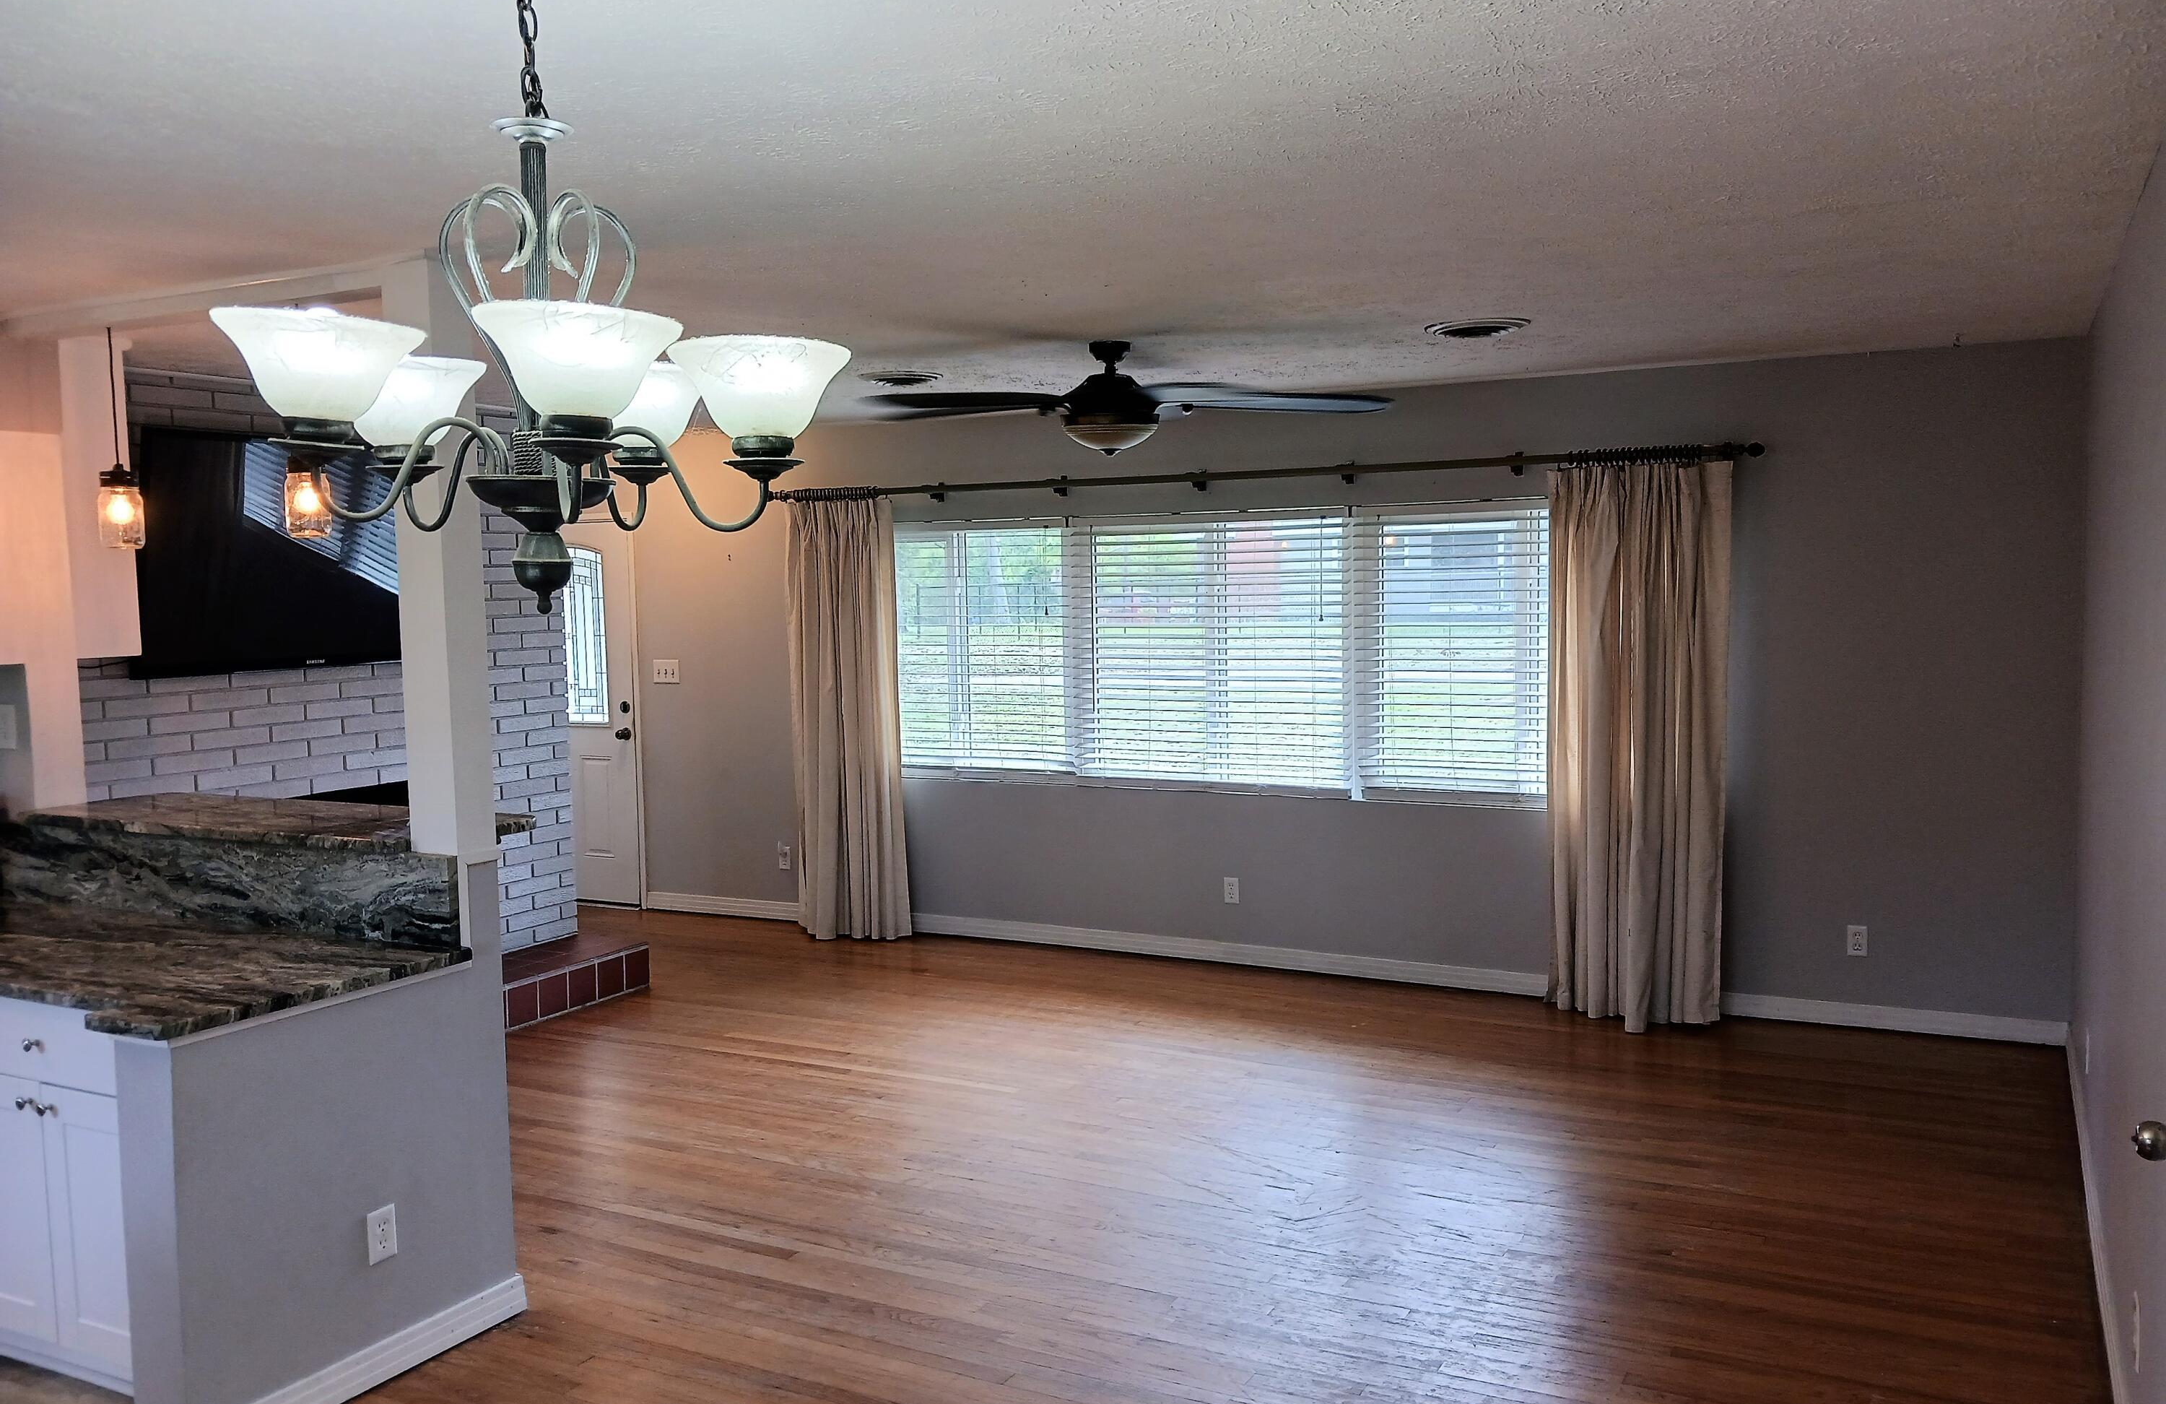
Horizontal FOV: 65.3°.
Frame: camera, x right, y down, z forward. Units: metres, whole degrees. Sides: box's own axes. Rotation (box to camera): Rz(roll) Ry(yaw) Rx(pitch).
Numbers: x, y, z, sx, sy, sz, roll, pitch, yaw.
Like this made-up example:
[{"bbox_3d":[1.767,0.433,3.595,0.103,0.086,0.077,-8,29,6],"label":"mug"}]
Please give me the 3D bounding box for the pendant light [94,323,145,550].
[{"bbox_3d":[-2.463,-0.668,4.301,0.099,0.560,0.099,1,4,28],"label":"pendant light"}]

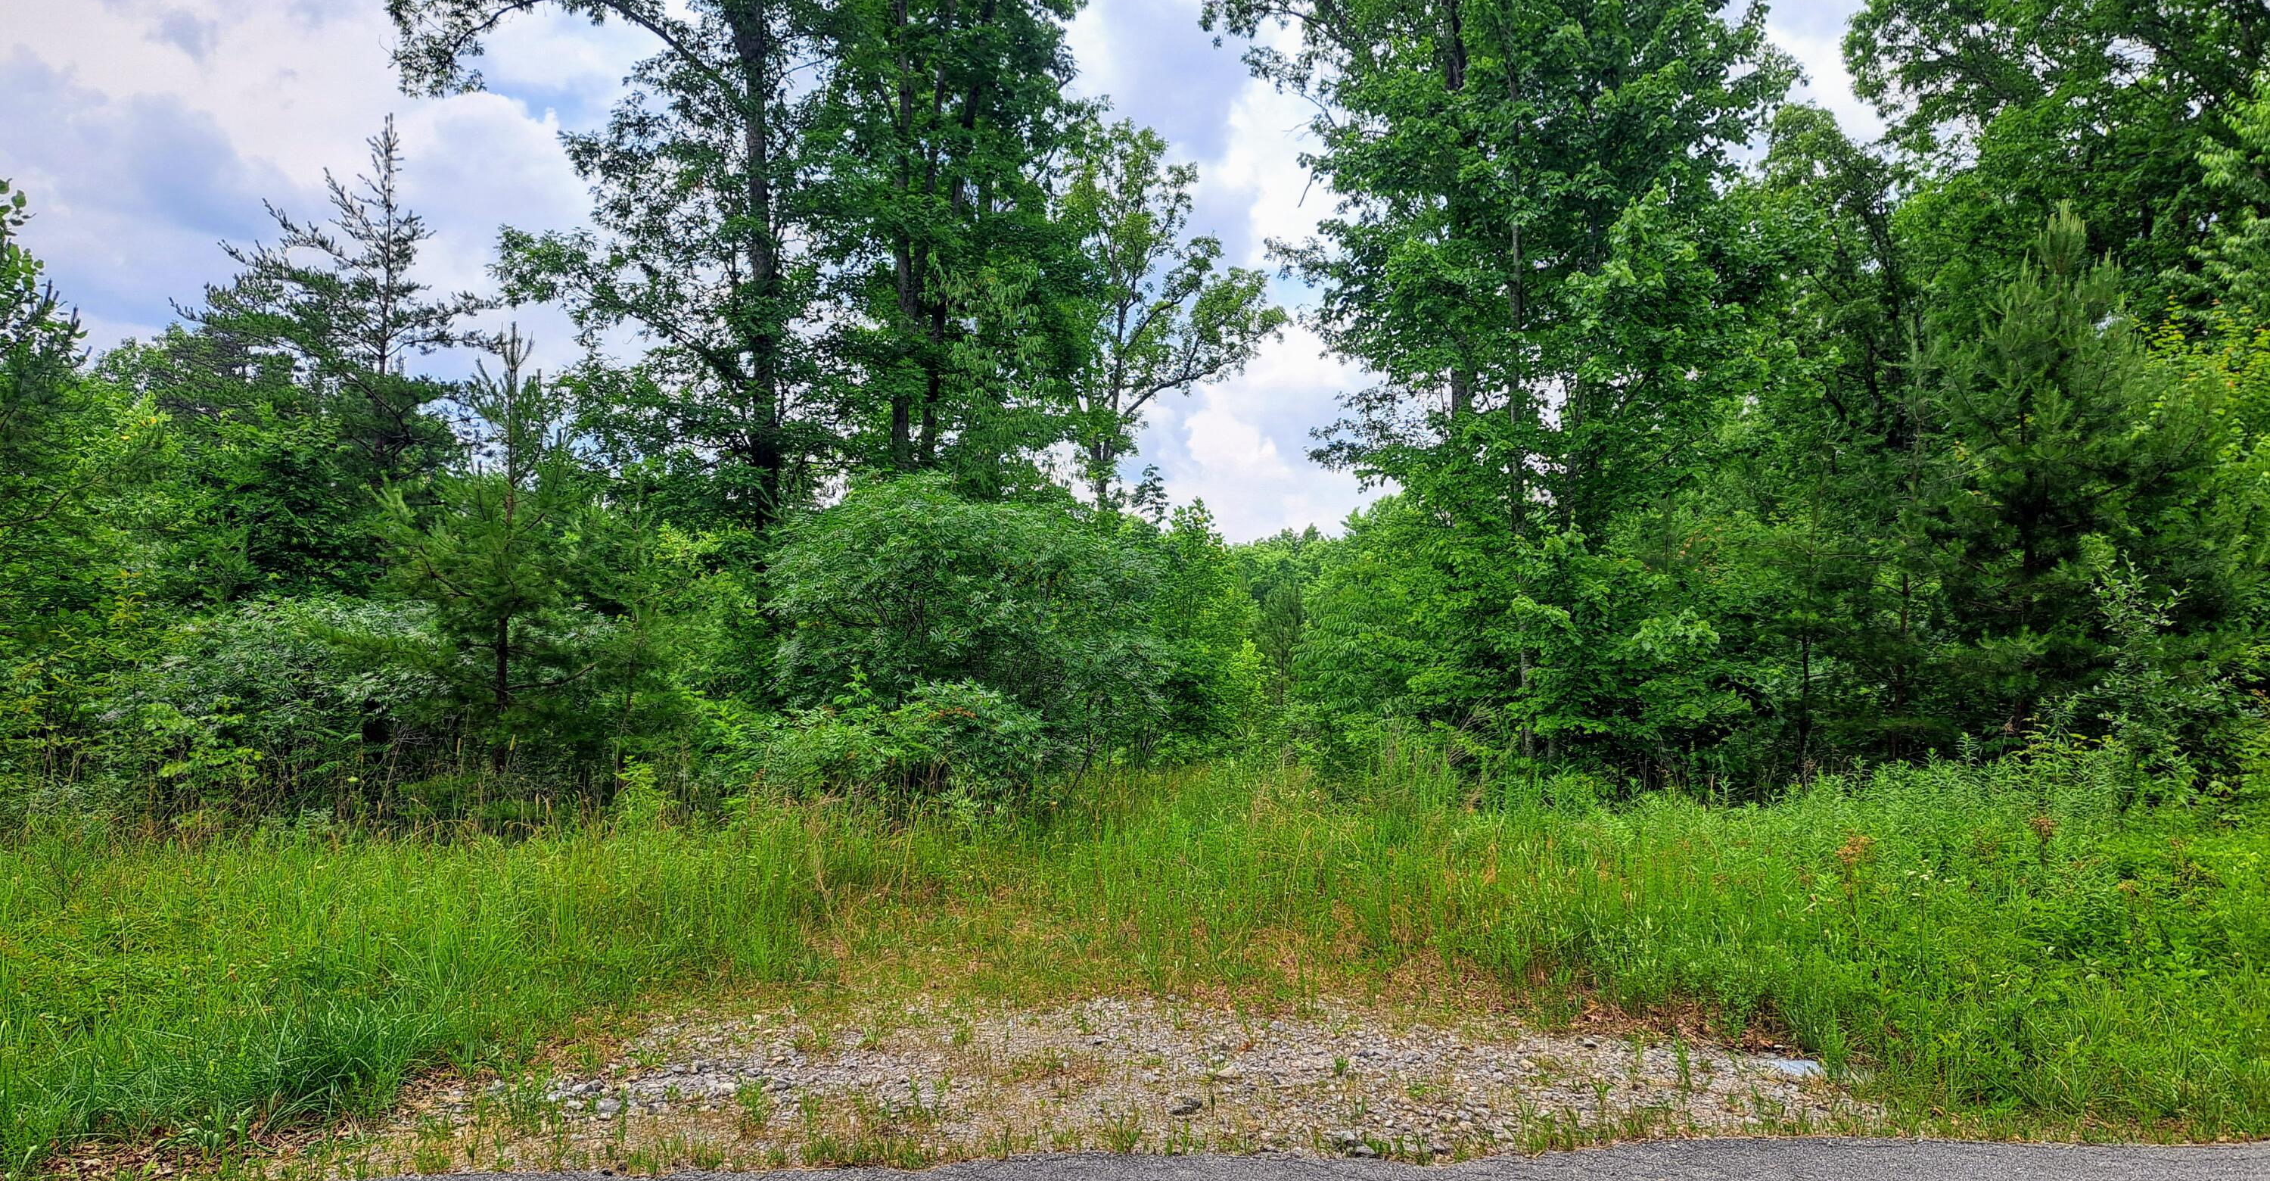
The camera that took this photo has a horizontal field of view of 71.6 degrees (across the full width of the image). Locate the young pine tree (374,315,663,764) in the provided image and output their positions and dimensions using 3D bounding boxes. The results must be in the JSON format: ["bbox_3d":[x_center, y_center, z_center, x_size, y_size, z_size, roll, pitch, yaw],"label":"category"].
[{"bbox_3d":[-5.100,-0.260,13.000,2.500,3.850,2.400,0,0,0],"label":"young pine tree"}]

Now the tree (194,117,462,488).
[{"bbox_3d":[-12.100,-2.600,24.000,4.600,9.200,4.400,0,0,0],"label":"tree"}]

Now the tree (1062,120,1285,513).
[{"bbox_3d":[0.200,-4.000,35.000,5.800,12.600,5.600,0,0,0],"label":"tree"}]

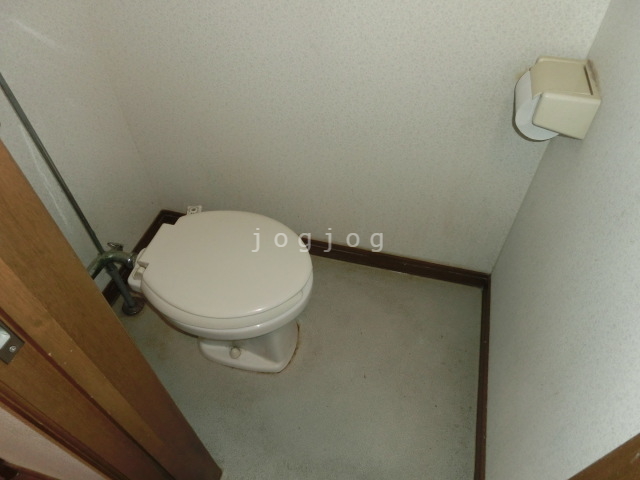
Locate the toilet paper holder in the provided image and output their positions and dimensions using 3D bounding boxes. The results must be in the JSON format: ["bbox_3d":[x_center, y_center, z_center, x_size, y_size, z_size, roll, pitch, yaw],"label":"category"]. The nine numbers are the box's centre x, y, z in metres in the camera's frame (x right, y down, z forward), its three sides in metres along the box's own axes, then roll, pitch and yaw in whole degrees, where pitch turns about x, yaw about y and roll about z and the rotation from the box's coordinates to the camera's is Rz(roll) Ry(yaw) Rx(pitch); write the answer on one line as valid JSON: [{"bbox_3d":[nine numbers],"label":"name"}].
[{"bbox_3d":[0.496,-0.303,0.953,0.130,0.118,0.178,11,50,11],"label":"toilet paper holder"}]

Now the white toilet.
[{"bbox_3d":[-0.260,0.188,1.358,0.519,0.410,0.375,11,50,11],"label":"white toilet"}]

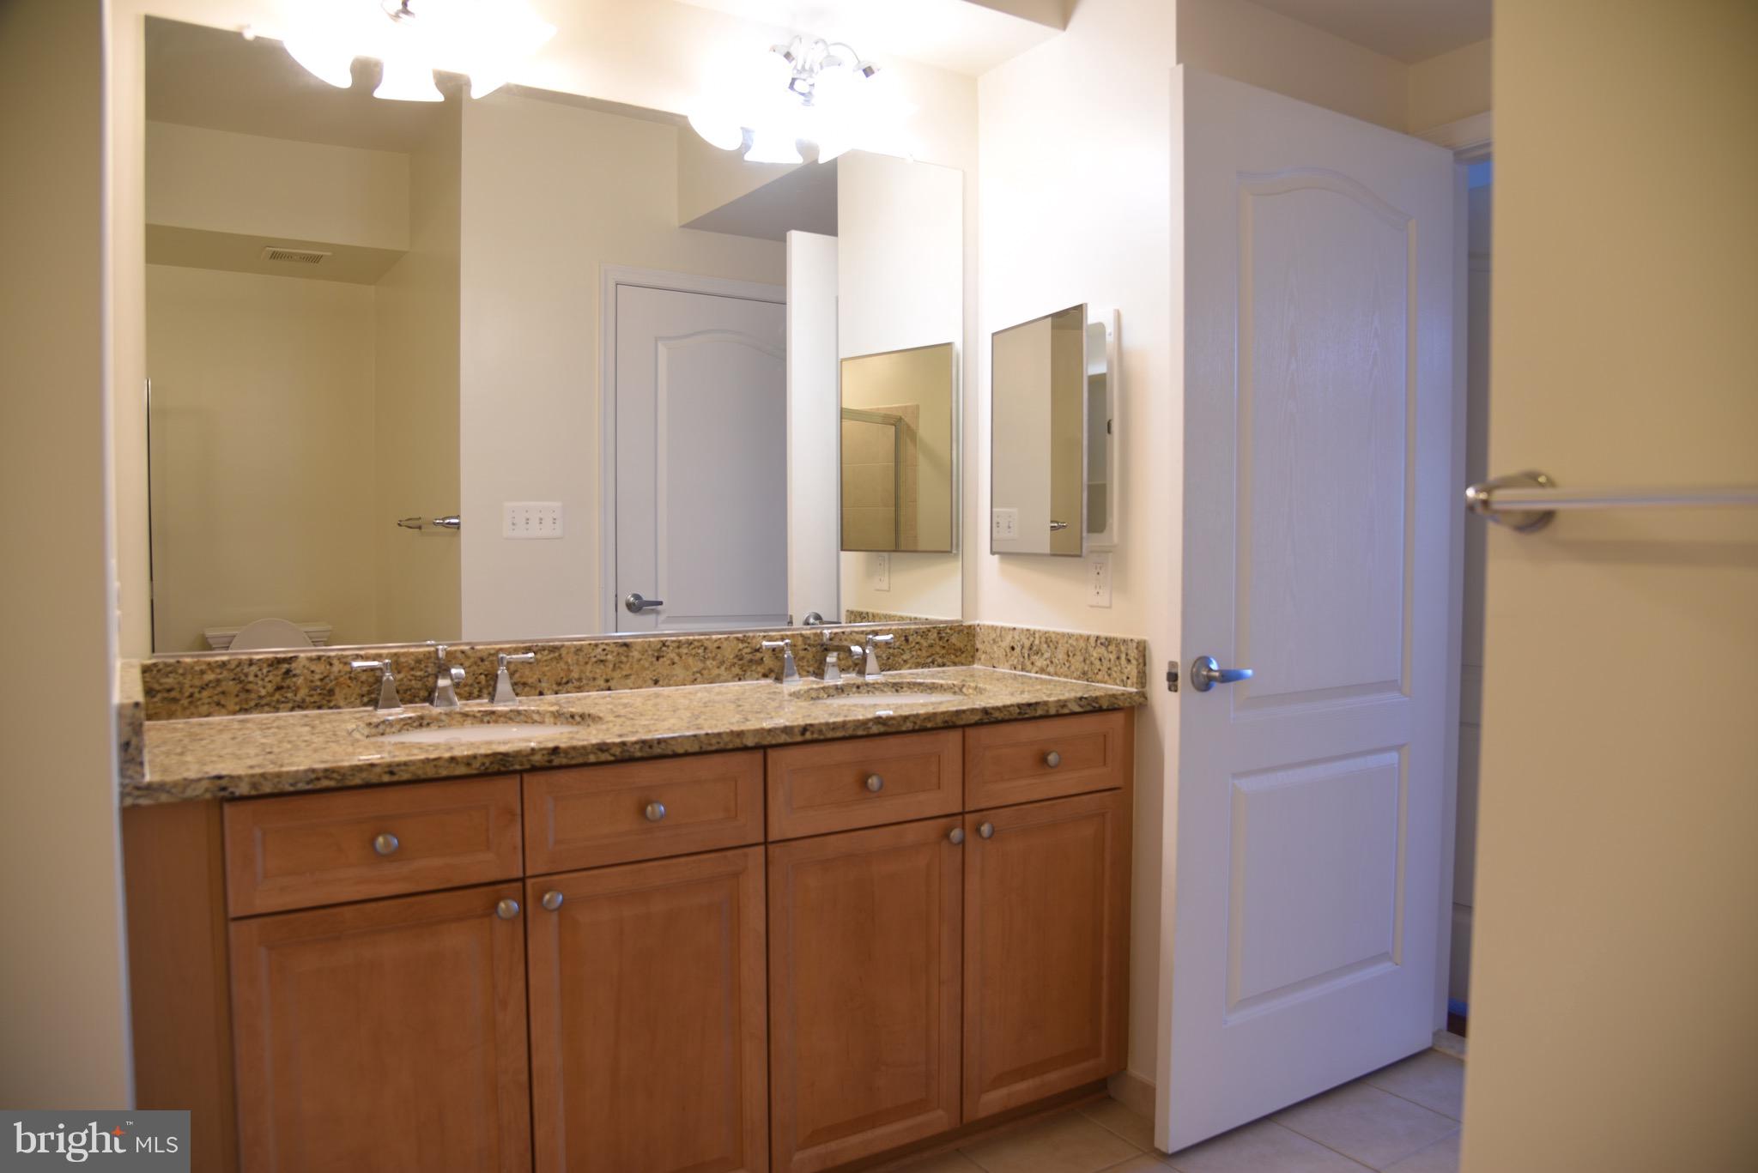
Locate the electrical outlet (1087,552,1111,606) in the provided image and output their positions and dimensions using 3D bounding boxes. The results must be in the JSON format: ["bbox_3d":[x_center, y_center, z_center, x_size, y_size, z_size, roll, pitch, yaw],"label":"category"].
[{"bbox_3d":[0.459,-0.013,2.440,0.009,0.115,0.071,-1,3,-30],"label":"electrical outlet"}]

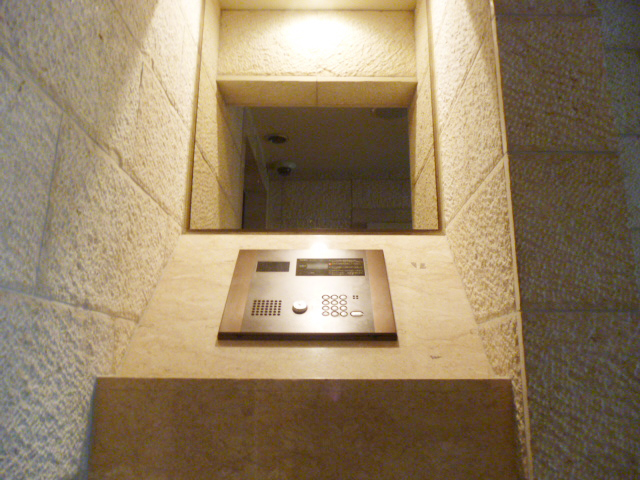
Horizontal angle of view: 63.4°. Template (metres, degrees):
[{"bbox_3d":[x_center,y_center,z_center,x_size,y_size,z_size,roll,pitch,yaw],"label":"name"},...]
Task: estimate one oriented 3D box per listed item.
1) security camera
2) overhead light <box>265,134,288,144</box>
[{"bbox_3d":[-0.231,-0.459,3.451,0.140,0.100,0.140,0,-13,1],"label":"security camera"},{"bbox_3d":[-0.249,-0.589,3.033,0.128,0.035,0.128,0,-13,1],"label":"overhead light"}]

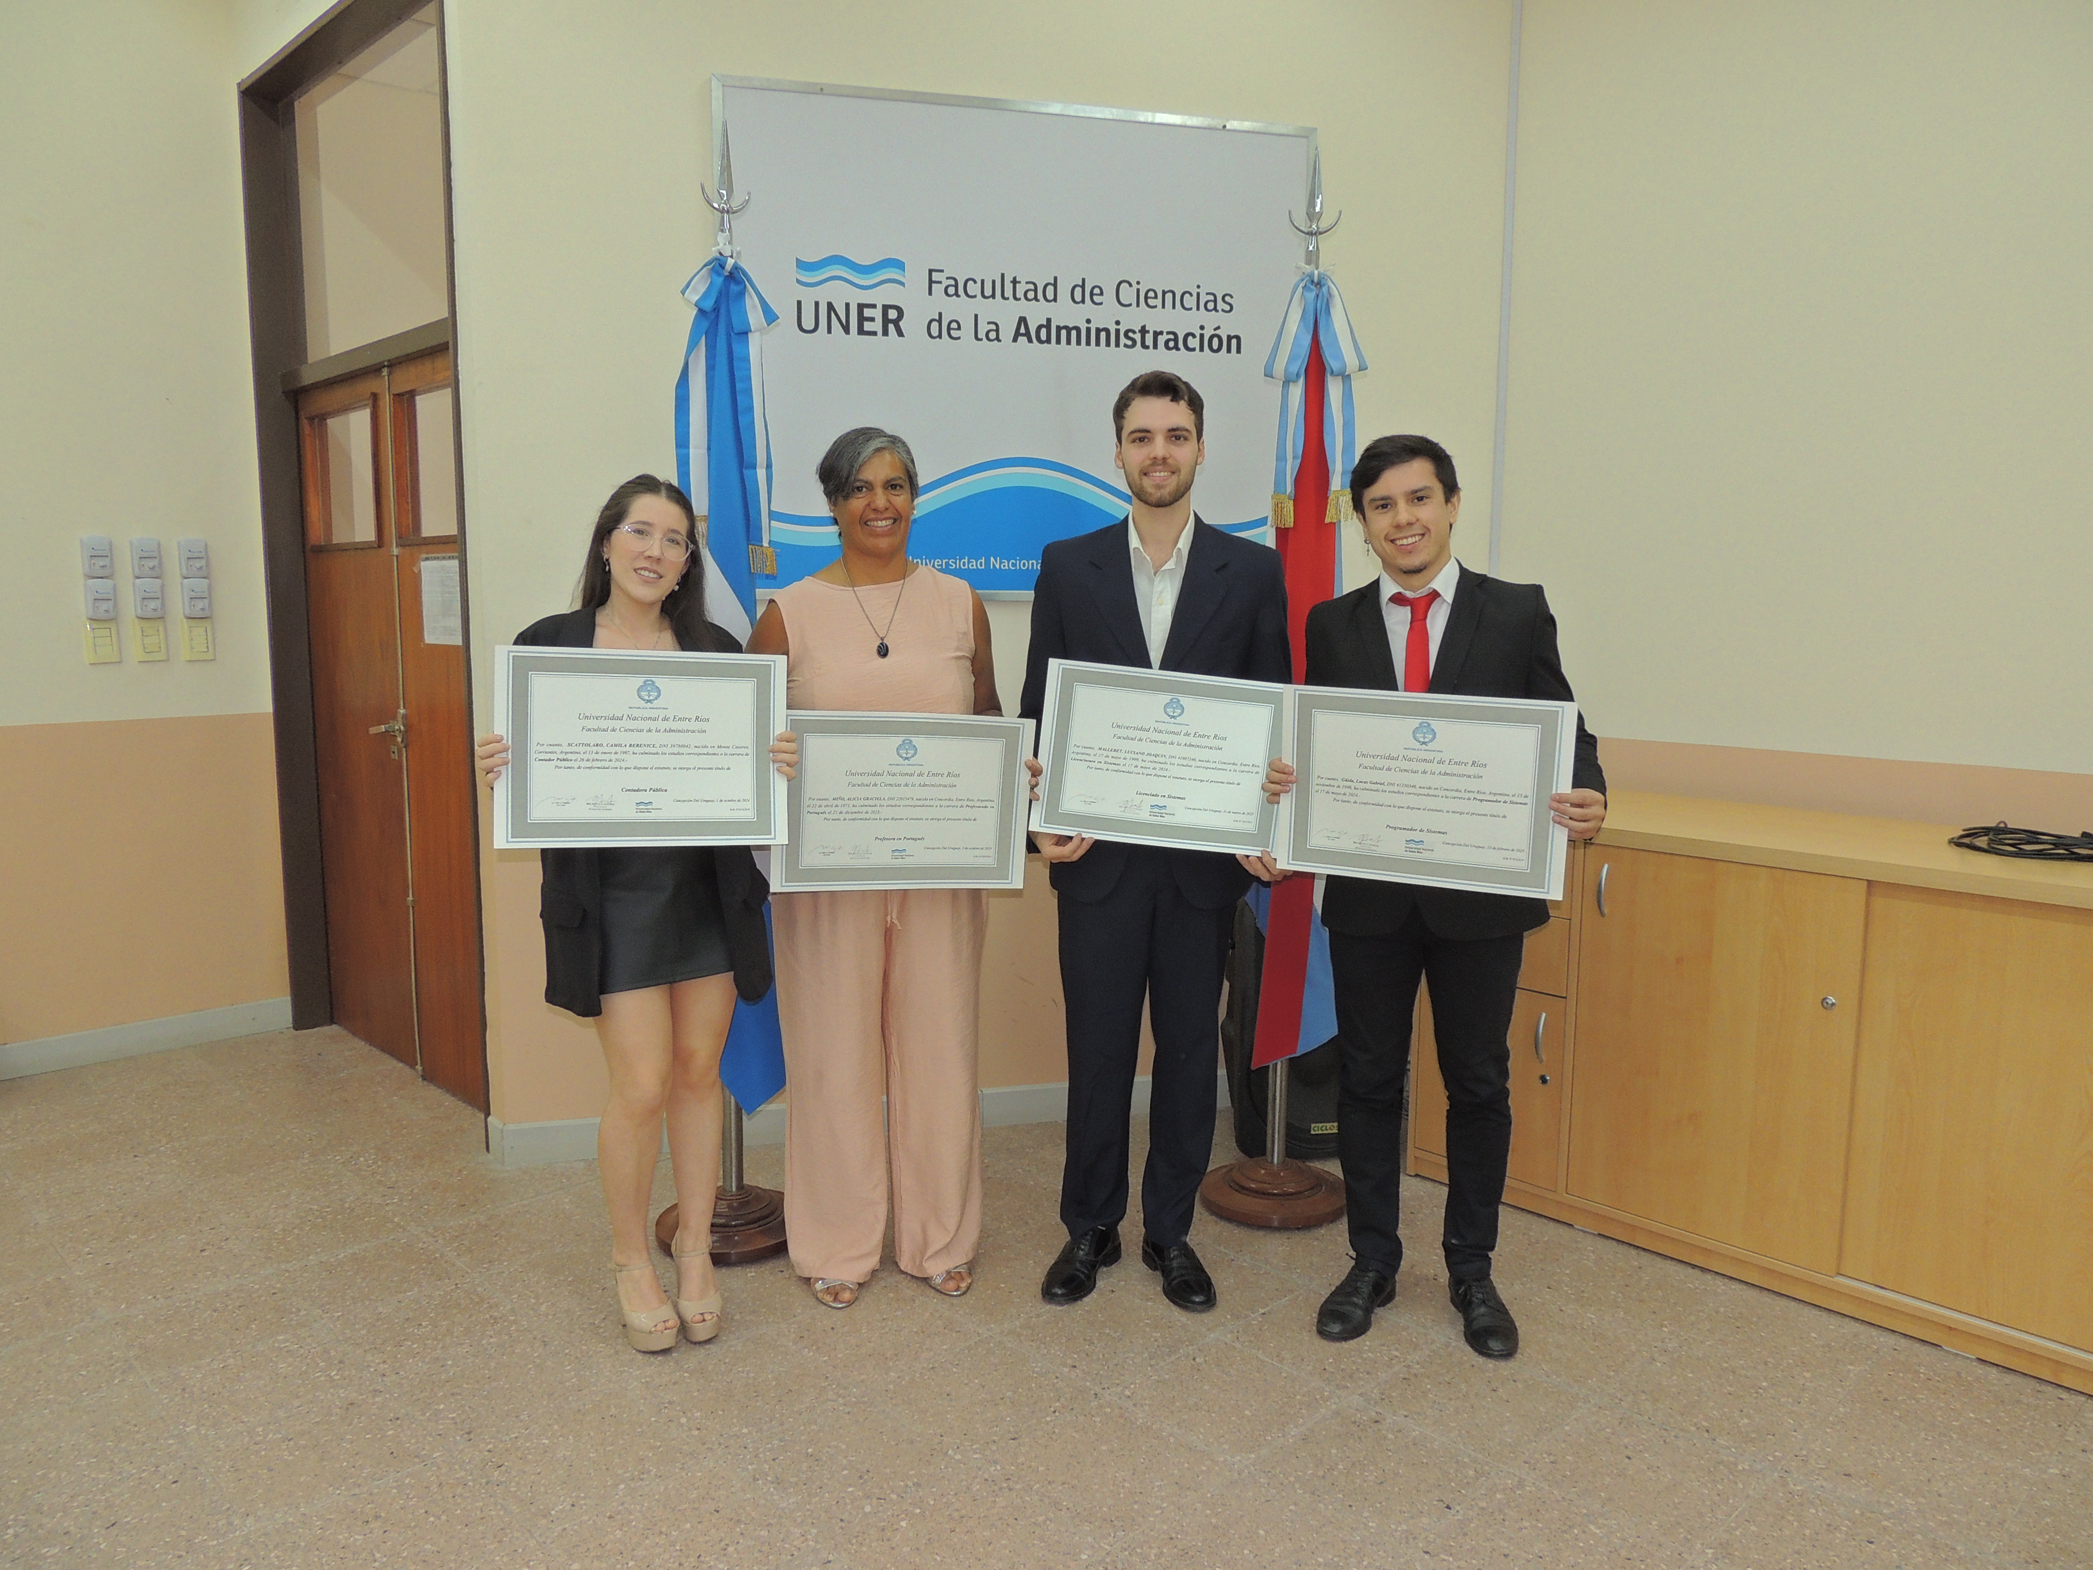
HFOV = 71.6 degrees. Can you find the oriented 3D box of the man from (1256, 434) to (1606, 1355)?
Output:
[{"bbox_3d":[0.714,0.212,2.719,0.570,1.705,0.420,3,8,17],"label":"man"}]

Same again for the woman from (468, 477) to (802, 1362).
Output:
[{"bbox_3d":[-0.749,0.243,2.700,0.530,1.615,0.420,-2,8,-18],"label":"woman"}]

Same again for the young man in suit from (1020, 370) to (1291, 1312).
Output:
[{"bbox_3d":[0.198,0.127,2.847,0.540,1.830,0.400,1,7,1],"label":"young man in suit"}]

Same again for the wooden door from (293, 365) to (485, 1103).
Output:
[{"bbox_3d":[-1.817,-0.152,4.129,0.050,2.012,1.365,-7,10,-44],"label":"wooden door"}]

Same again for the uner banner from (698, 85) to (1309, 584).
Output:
[{"bbox_3d":[-0.051,-1.061,3.607,1.500,1.197,0.030,-1,7,-13],"label":"uner banner"}]

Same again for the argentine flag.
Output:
[{"bbox_3d":[-0.659,-0.194,3.051,0.211,1.791,0.200,-1,7,-13],"label":"argentine flag"}]

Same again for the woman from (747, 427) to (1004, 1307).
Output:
[{"bbox_3d":[-0.311,0.173,2.876,0.530,1.720,0.400,-1,7,-11],"label":"woman"}]

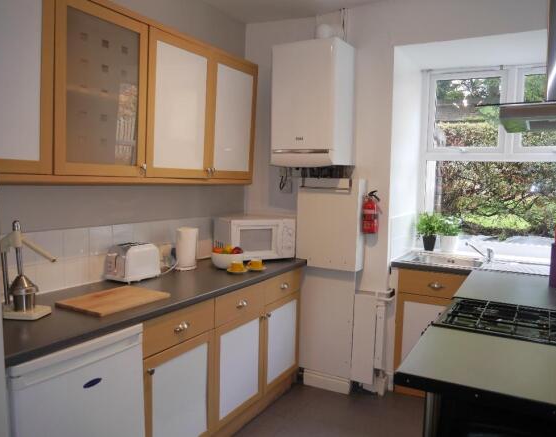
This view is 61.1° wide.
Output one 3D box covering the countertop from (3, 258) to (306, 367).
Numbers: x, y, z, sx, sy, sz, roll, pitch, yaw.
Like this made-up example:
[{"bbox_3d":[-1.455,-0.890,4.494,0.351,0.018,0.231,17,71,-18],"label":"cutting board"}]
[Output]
[{"bbox_3d":[-0.587,0.359,2.533,0.620,0.035,2.190,4,5,29],"label":"countertop"}]

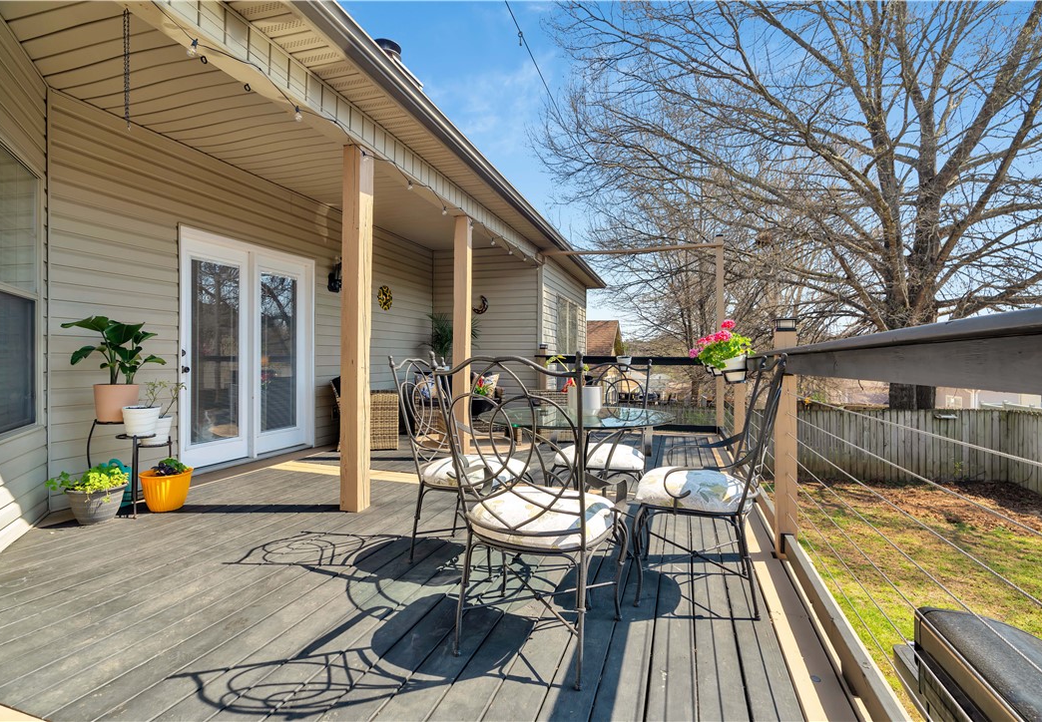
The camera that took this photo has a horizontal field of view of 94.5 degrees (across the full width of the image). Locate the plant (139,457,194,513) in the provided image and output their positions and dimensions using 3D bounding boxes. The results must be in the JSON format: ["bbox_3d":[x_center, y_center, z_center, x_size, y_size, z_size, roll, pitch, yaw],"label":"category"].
[{"bbox_3d":[-2.435,0.850,3.312,0.310,0.340,0.310,0,0,19],"label":"plant"}]

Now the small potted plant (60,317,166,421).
[{"bbox_3d":[-2.835,0.060,3.370,0.470,0.740,0.540,0,0,19],"label":"small potted plant"}]

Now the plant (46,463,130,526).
[{"bbox_3d":[-2.730,0.845,3.045,0.380,0.350,0.330,0,0,-41],"label":"plant"}]

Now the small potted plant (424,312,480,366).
[{"bbox_3d":[-1.090,-0.200,7.700,0.800,1.150,0.820,0,0,0],"label":"small potted plant"}]

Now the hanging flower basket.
[{"bbox_3d":[1.460,-0.090,3.500,0.380,0.430,0.440,0,0,19],"label":"hanging flower basket"}]

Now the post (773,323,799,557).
[{"bbox_3d":[1.388,0.410,2.510,0.100,1.220,0.100,0,0,19],"label":"post"}]

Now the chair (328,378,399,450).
[{"bbox_3d":[-1.830,0.615,5.730,0.720,0.810,0.700,0,0,-14],"label":"chair"}]

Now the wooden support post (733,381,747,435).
[{"bbox_3d":[2.070,0.450,4.550,0.095,1.160,0.095,0,0,19],"label":"wooden support post"}]

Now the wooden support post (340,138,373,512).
[{"bbox_3d":[-1.129,-0.210,3.298,0.140,2.450,0.140,0,0,19],"label":"wooden support post"}]

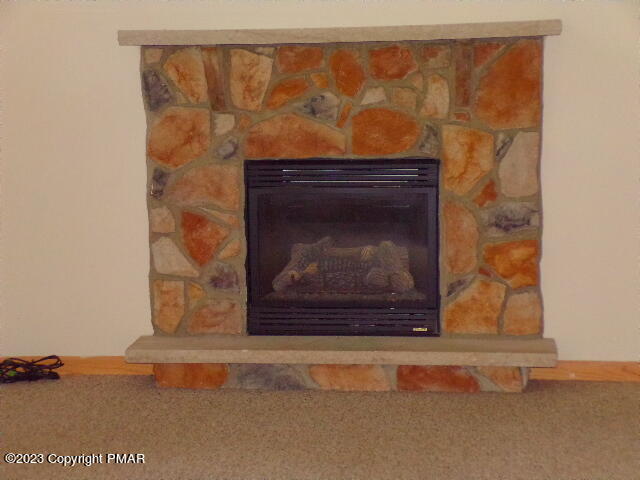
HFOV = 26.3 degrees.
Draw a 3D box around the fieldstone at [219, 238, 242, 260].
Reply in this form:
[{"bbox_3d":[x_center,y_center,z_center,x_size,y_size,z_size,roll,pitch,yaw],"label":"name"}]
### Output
[{"bbox_3d":[-0.424,0.044,6.542,0.111,0.098,0.055,0,7,7],"label":"fieldstone"}]

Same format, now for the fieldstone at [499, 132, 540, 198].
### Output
[{"bbox_3d":[0.920,-0.349,6.330,0.187,0.299,0.075,0,7,7],"label":"fieldstone"}]

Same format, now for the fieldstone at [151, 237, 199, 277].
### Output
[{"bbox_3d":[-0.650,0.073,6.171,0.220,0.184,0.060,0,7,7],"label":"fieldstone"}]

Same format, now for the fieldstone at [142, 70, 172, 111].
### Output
[{"bbox_3d":[-0.731,-0.682,6.229,0.139,0.180,0.070,0,8,8],"label":"fieldstone"}]

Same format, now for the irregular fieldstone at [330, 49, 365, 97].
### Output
[{"bbox_3d":[0.131,-0.781,6.377,0.159,0.221,0.070,0,7,7],"label":"irregular fieldstone"}]

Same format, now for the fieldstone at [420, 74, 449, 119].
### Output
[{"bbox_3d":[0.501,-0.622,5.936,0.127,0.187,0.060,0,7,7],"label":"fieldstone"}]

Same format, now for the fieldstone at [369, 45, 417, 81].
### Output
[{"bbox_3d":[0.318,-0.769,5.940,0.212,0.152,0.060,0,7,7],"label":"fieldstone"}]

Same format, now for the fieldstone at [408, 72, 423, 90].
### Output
[{"bbox_3d":[0.424,-0.703,6.061,0.062,0.079,0.045,0,8,8],"label":"fieldstone"}]

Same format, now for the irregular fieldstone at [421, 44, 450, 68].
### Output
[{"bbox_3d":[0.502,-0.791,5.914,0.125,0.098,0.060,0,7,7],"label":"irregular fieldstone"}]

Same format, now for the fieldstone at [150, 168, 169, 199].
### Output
[{"bbox_3d":[-0.760,-0.271,6.549,0.083,0.146,0.060,0,7,7],"label":"fieldstone"}]

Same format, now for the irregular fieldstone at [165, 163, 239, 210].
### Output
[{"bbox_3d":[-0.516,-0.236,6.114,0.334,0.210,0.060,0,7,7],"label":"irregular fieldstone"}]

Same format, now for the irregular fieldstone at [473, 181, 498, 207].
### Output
[{"bbox_3d":[0.738,-0.210,6.098,0.115,0.116,0.055,0,8,8],"label":"irregular fieldstone"}]

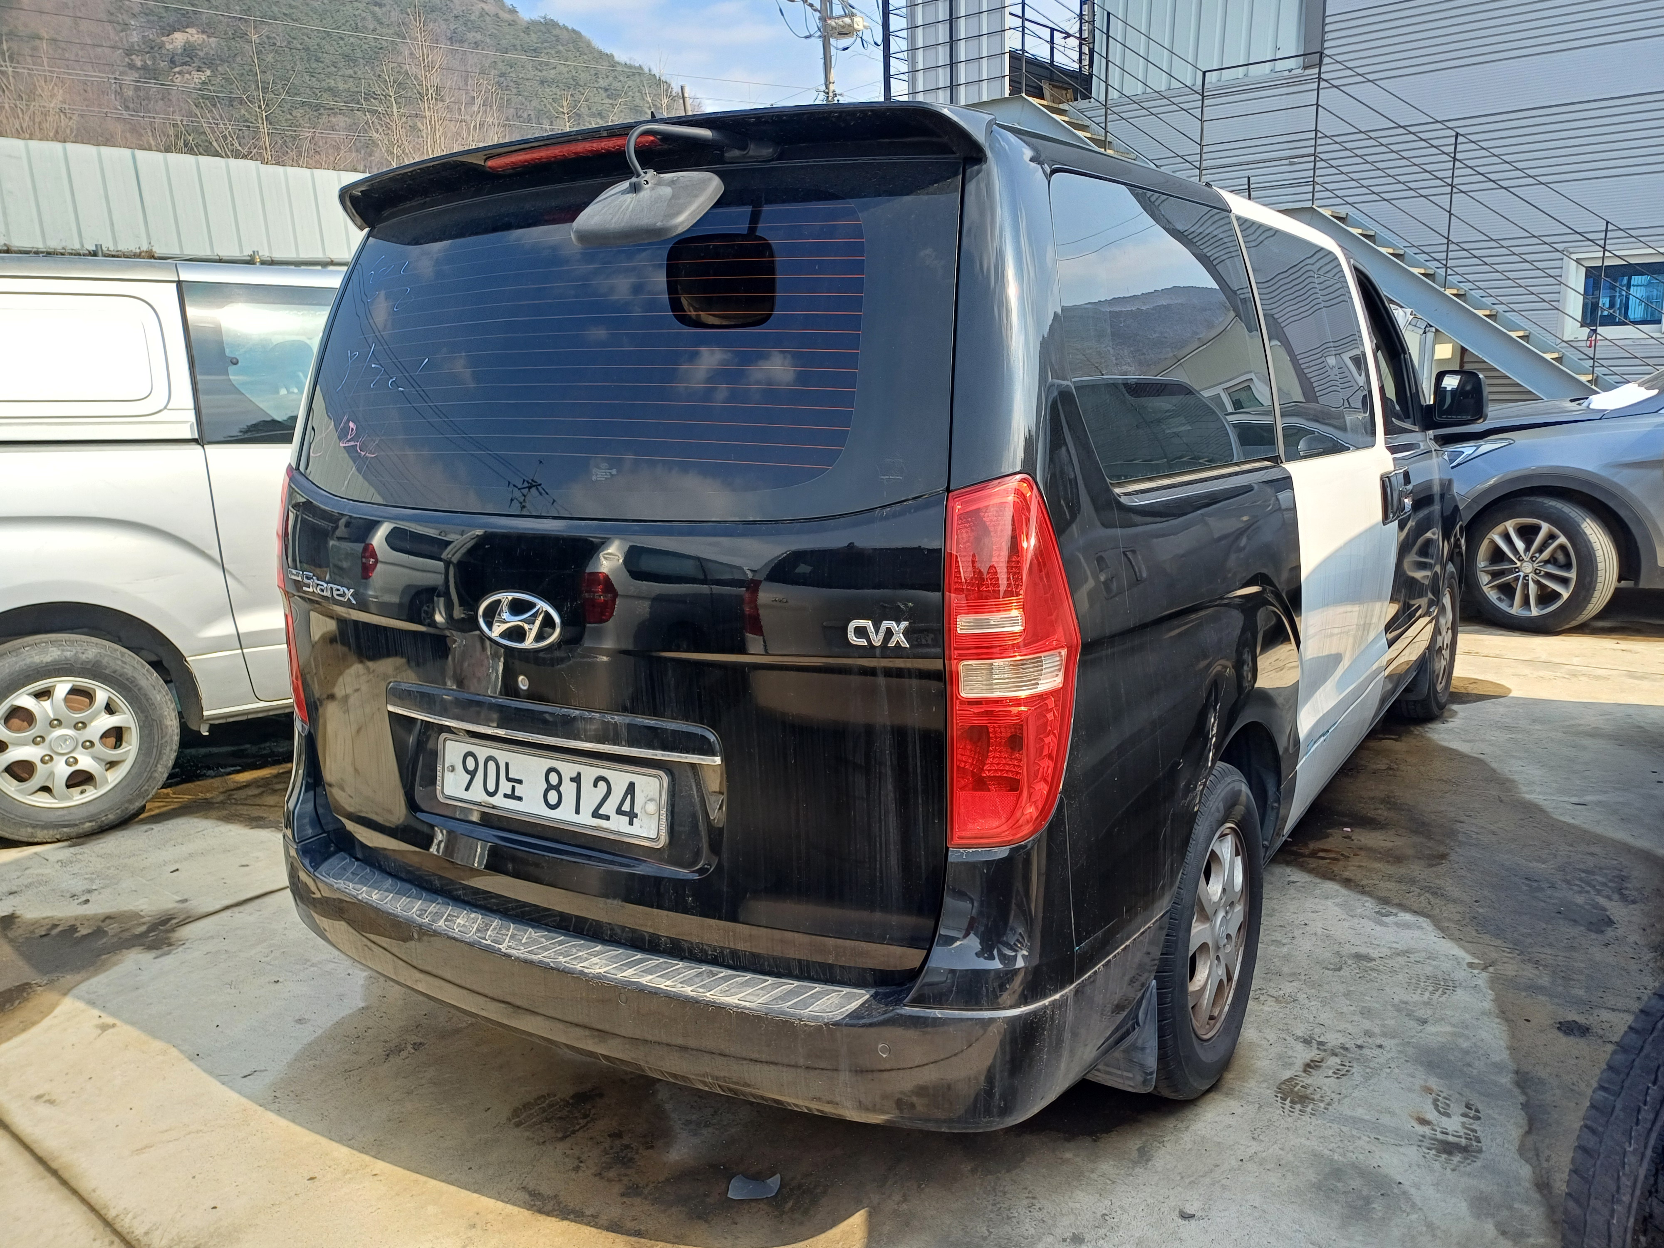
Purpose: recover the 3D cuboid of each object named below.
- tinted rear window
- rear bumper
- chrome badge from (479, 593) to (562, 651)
[{"bbox_3d":[-0.457,-0.485,2.080,1.533,0.589,0.132,4,-7,33],"label":"tinted rear window"},{"bbox_3d":[-0.383,0.606,2.319,1.908,0.289,0.599,4,13,33],"label":"rear bumper"},{"bbox_3d":[-0.530,-0.005,2.042,0.198,0.100,0.020,4,3,33],"label":"chrome badge"}]

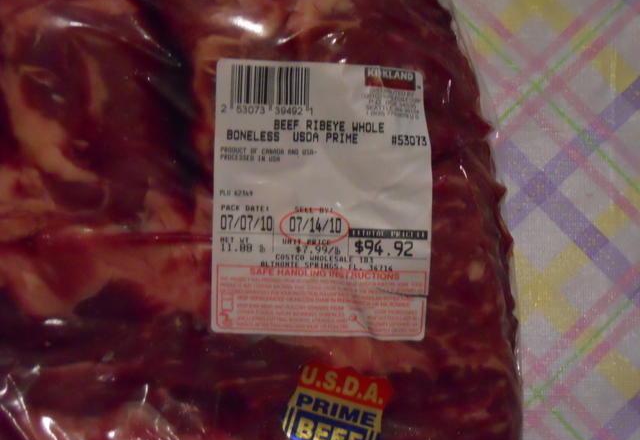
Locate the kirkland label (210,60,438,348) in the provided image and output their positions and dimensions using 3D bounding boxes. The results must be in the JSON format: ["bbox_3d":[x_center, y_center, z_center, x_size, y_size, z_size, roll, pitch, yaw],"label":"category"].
[{"bbox_3d":[0.001,-0.006,0.362,0.067,0.006,0.085,2,85,-3],"label":"kirkland label"}]

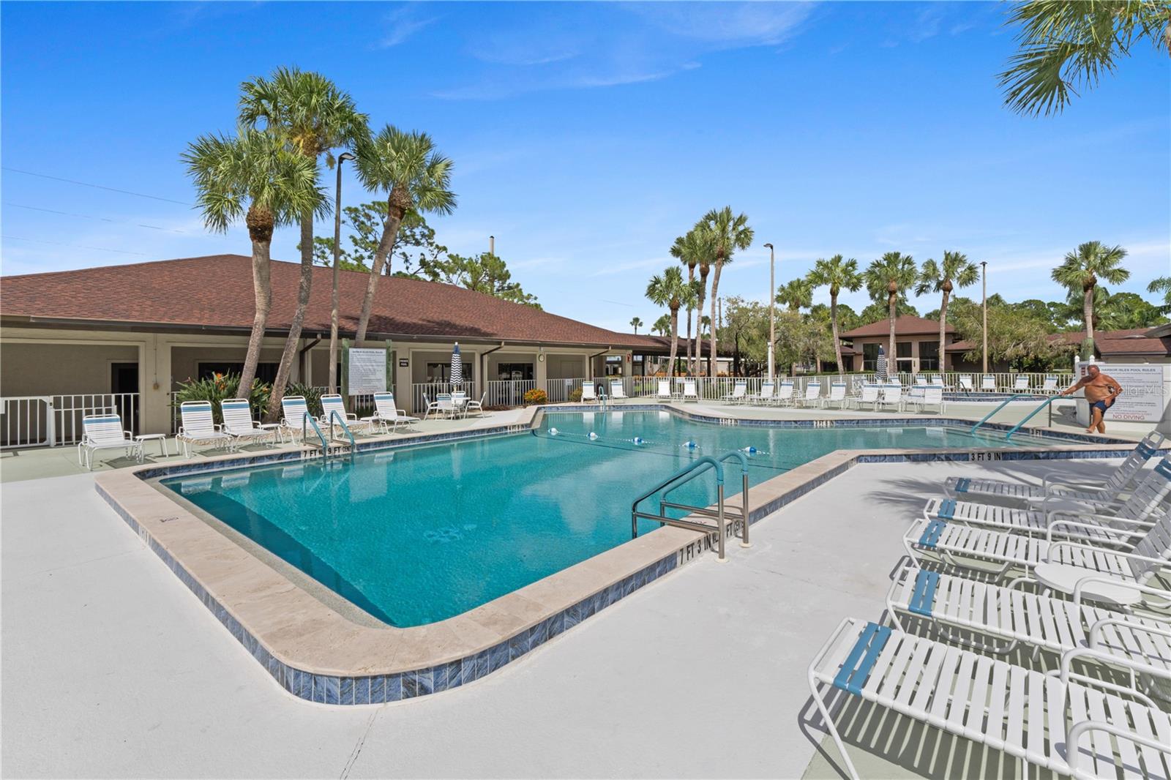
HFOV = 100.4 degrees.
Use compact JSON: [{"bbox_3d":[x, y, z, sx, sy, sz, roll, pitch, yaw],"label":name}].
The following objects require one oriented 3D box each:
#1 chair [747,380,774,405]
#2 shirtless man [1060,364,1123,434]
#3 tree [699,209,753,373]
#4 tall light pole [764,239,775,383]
[{"bbox_3d":[7.937,0.145,21.869,0.650,0.996,1.698,2,4,43],"label":"chair"},{"bbox_3d":[12.572,0.203,12.140,0.850,1.680,1.000,-2,3,-22],"label":"shirtless man"},{"bbox_3d":[8.312,-5.261,28.823,3.400,11.154,3.400,0,3,16],"label":"tree"},{"bbox_3d":[9.994,-3.770,26.267,0.610,8.337,0.407,-2,4,-29],"label":"tall light pole"}]

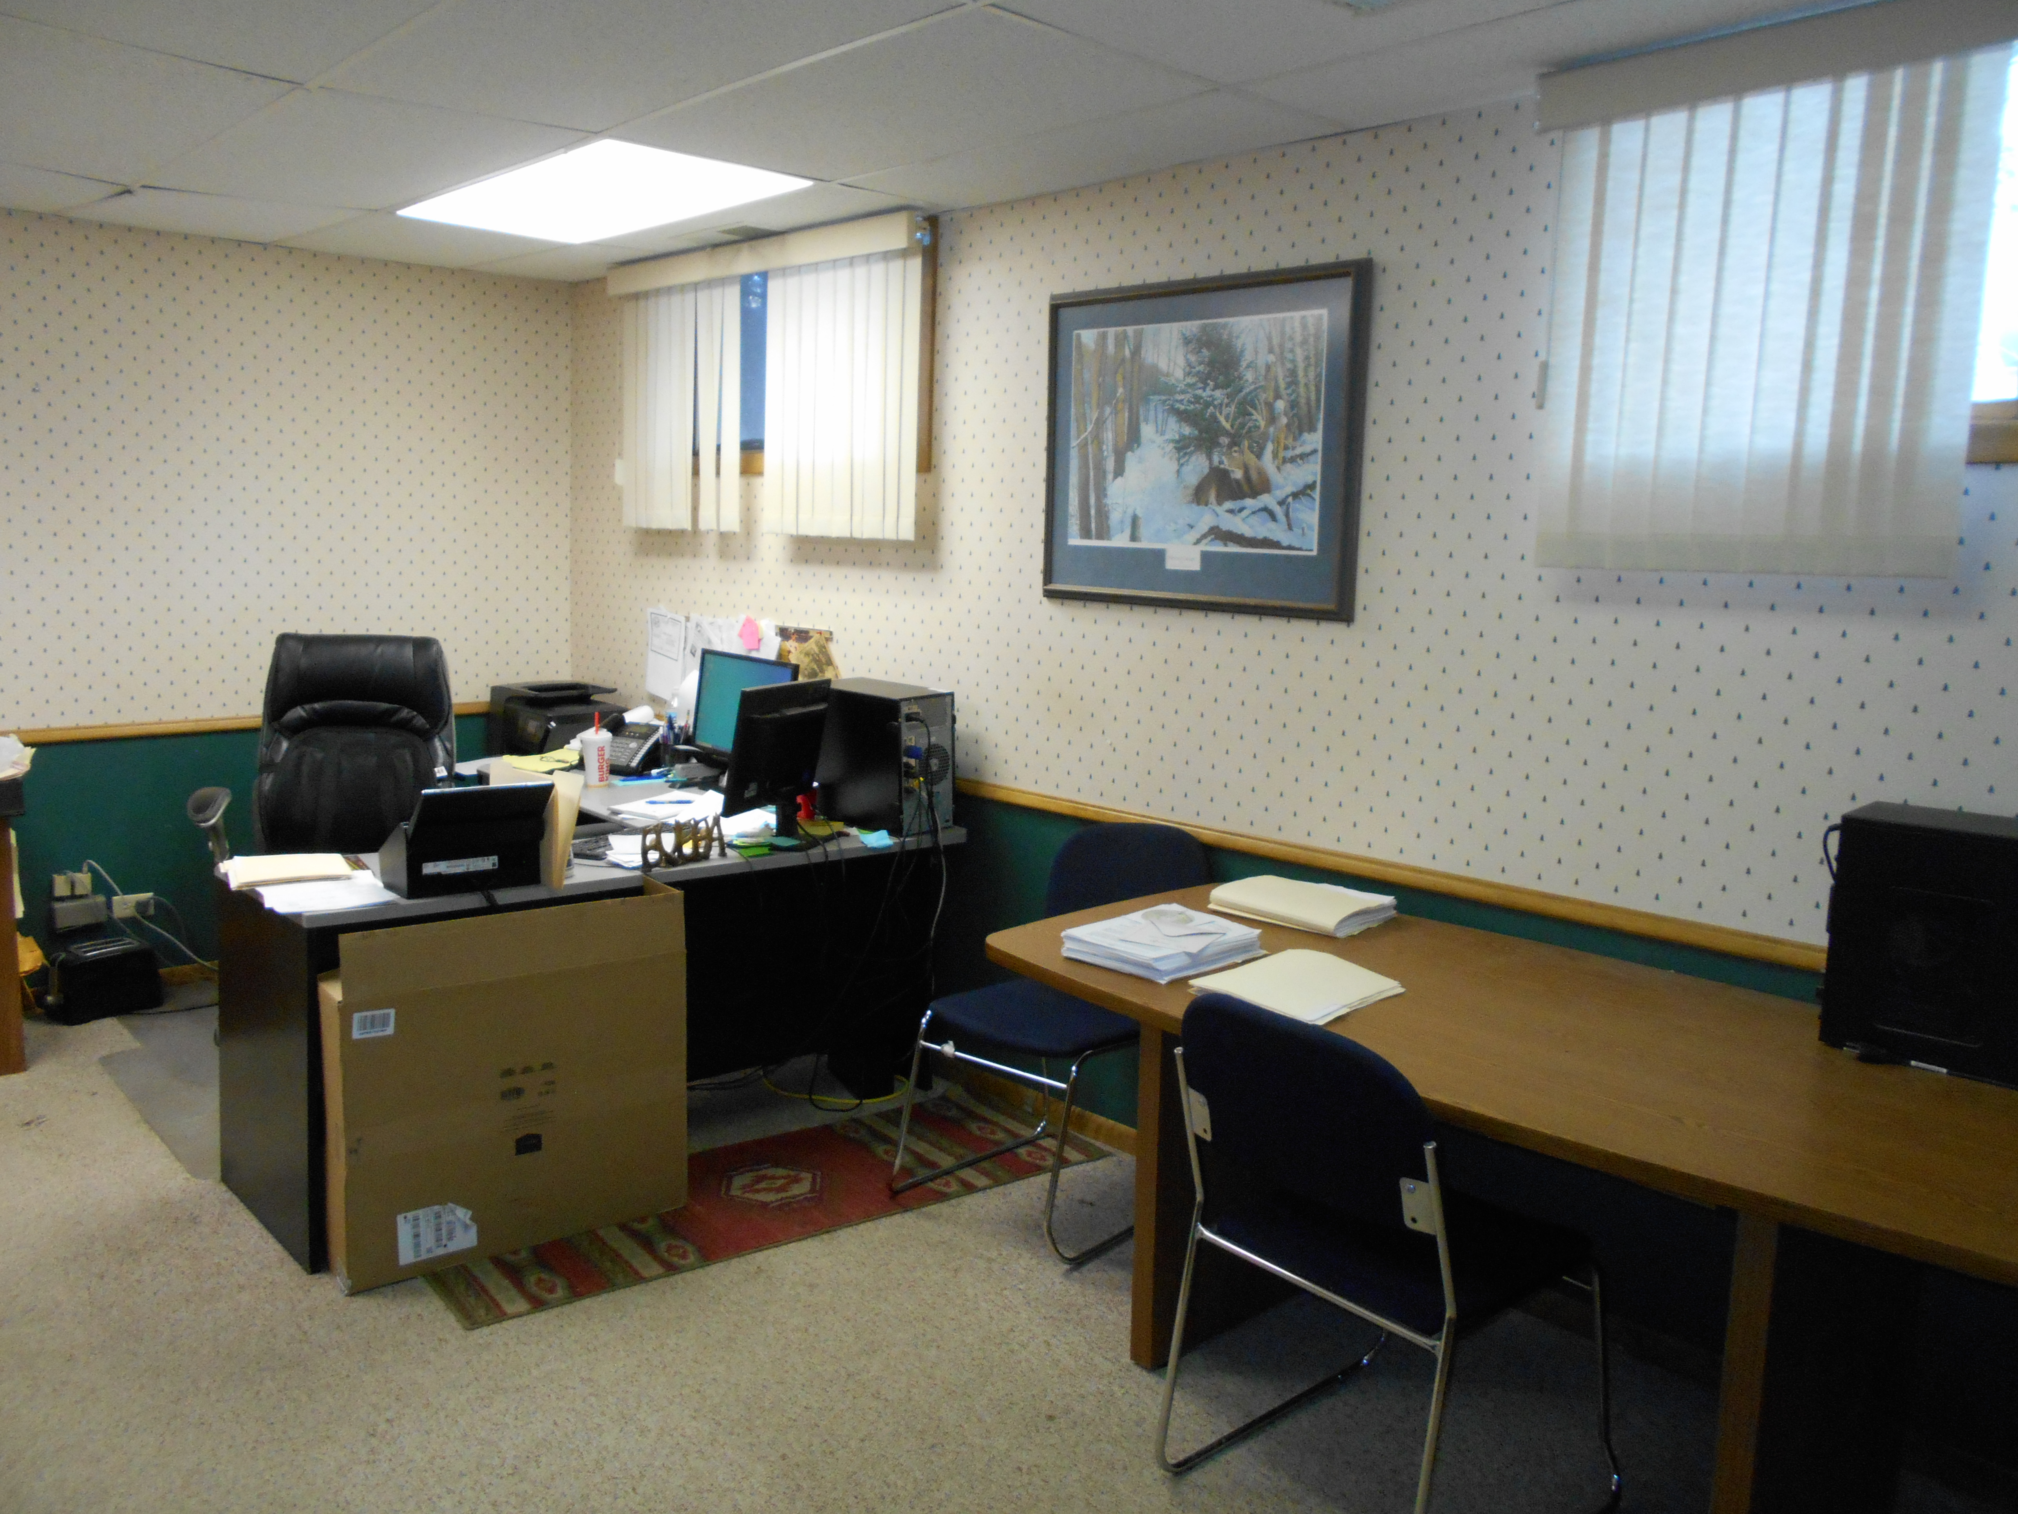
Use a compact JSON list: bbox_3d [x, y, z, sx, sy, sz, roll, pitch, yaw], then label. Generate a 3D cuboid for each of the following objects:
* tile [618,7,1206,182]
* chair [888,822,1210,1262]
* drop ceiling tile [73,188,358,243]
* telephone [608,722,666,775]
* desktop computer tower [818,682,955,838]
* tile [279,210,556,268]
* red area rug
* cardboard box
[{"bbox_3d":[-0.247,-1.308,3.057,0.600,0.020,1.210,-6,11,-43],"label":"tile"},{"bbox_3d":[0.098,0.586,3.394,0.500,0.825,0.560,9,11,40],"label":"chair"},{"bbox_3d":[-2.187,-1.499,4.170,0.585,0.018,0.740,-7,12,-44],"label":"drop ceiling tile"},{"bbox_3d":[-1.225,-0.028,4.852,0.223,0.137,0.193,5,9,22],"label":"telephone"},{"bbox_3d":[-0.337,-0.008,3.896,0.183,0.342,0.415,-6,12,-43],"label":"desktop computer tower"},{"bbox_3d":[-1.744,-1.545,4.541,0.600,0.018,0.770,-7,12,-44],"label":"tile"},{"bbox_3d":[-0.547,0.971,3.447,1.525,0.010,0.555,-5,11,-37],"label":"red area rug"},{"bbox_3d":[-1.057,0.666,3.217,0.718,0.728,0.159,-5,10,-36],"label":"cardboard box"}]

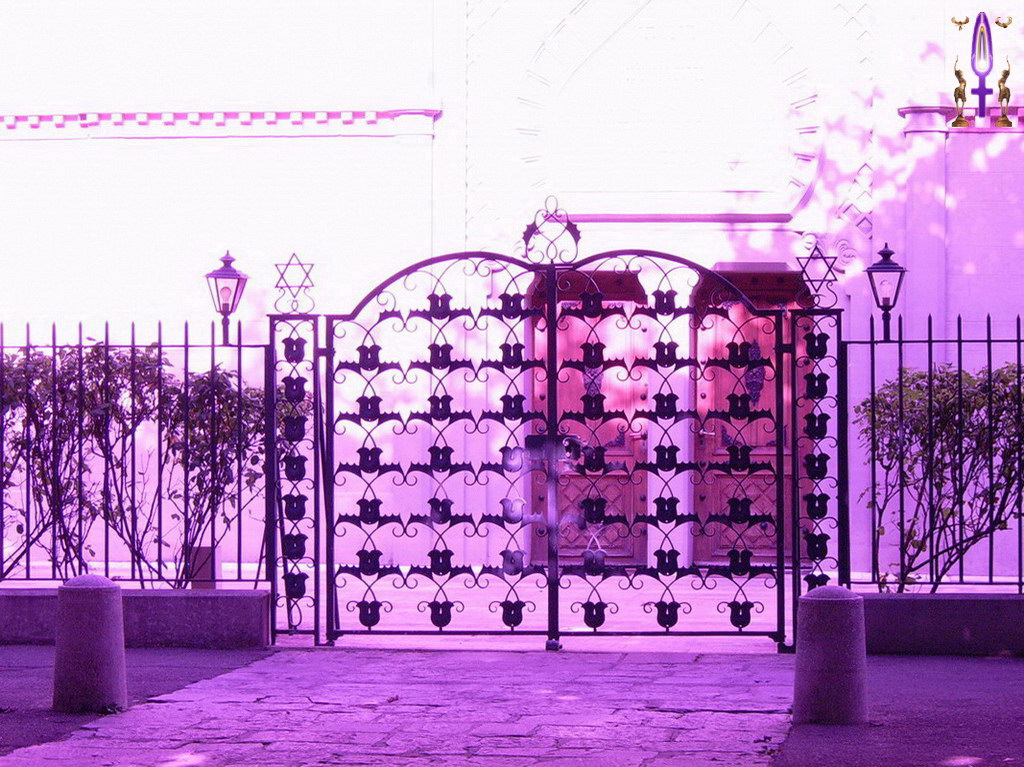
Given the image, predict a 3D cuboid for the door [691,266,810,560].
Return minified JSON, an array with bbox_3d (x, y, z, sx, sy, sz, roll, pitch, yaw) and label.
[{"bbox_3d":[2.107,0.280,22.800,1.060,2.600,0.170,0,0,3],"label":"door"}]

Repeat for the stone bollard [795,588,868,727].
[{"bbox_3d":[1.460,1.240,11.950,0.345,0.630,0.345,0,0,6],"label":"stone bollard"}]

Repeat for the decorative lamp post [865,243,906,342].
[{"bbox_3d":[2.139,-0.521,14.900,0.237,0.570,0.237,0,0,6],"label":"decorative lamp post"}]

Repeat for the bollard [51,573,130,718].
[{"bbox_3d":[-1.968,1.212,12.150,0.345,0.630,0.345,0,0,6],"label":"bollard"}]

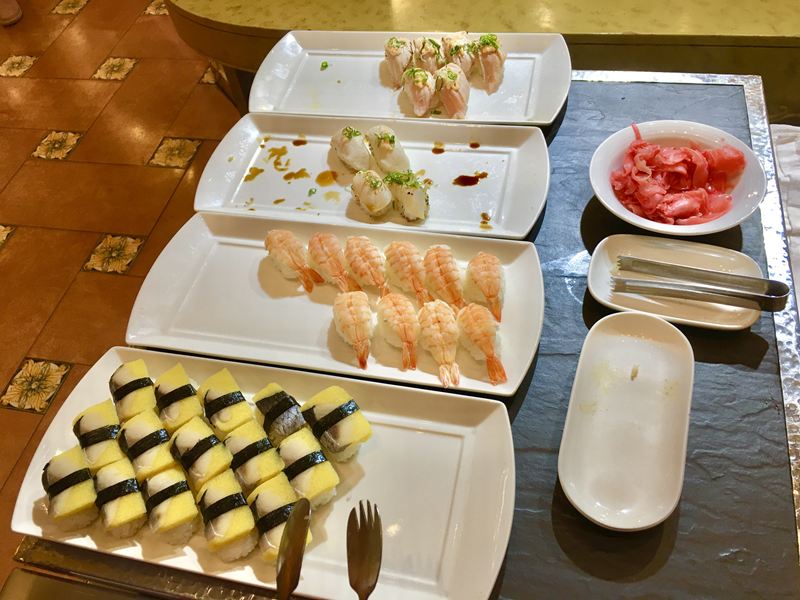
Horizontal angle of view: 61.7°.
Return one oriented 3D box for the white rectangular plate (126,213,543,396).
[{"bbox_3d":[-0.066,0.000,0.688,0.416,0.026,0.182,6,54,12],"label":"white rectangular plate"}]

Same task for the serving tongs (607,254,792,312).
[{"bbox_3d":[0.277,-0.014,0.626,0.155,0.020,0.029,9,54,21],"label":"serving tongs"}]

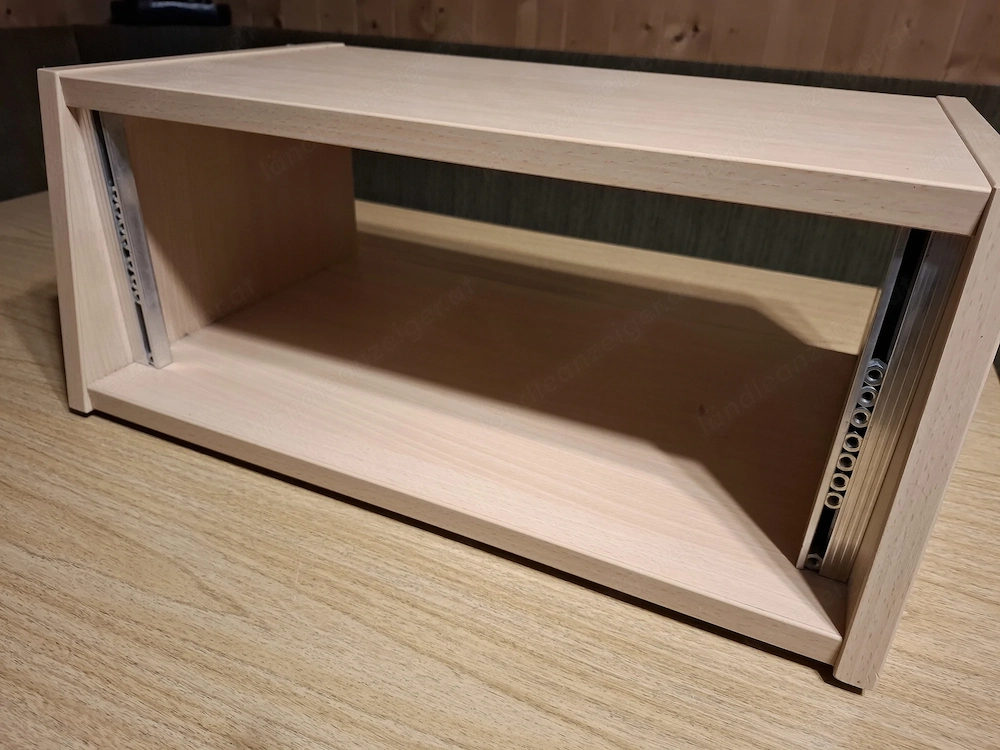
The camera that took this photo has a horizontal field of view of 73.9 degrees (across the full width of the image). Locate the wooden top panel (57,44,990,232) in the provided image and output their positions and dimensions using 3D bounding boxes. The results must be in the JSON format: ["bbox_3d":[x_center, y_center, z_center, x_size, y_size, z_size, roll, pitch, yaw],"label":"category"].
[{"bbox_3d":[0.009,-0.176,0.428,0.488,0.018,0.262,14,33,20],"label":"wooden top panel"}]

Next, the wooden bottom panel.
[{"bbox_3d":[-0.006,0.001,0.509,0.488,0.018,0.306,14,33,20],"label":"wooden bottom panel"}]

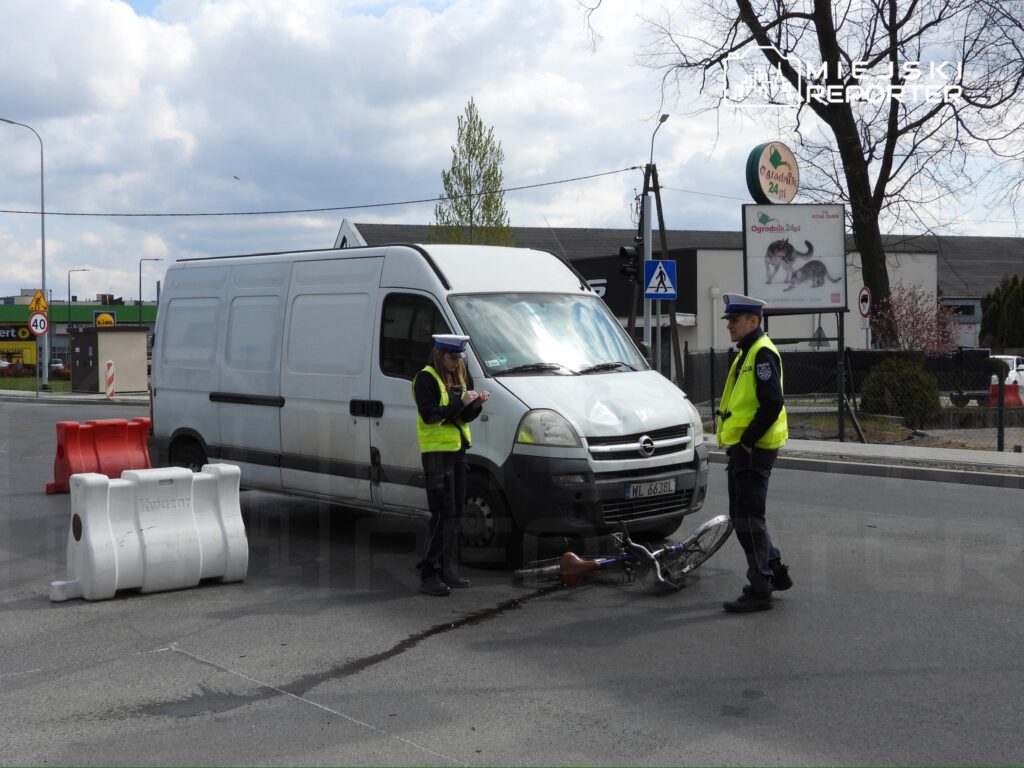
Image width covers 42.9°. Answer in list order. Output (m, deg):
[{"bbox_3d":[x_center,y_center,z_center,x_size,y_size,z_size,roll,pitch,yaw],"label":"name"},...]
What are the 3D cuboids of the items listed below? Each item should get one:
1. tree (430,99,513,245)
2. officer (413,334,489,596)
[{"bbox_3d":[-1.062,-3.438,34.921,2.300,8.160,2.300,0,2,0],"label":"tree"},{"bbox_3d":[-0.399,0.506,8.243,0.430,1.640,0.470,2,3,37],"label":"officer"}]

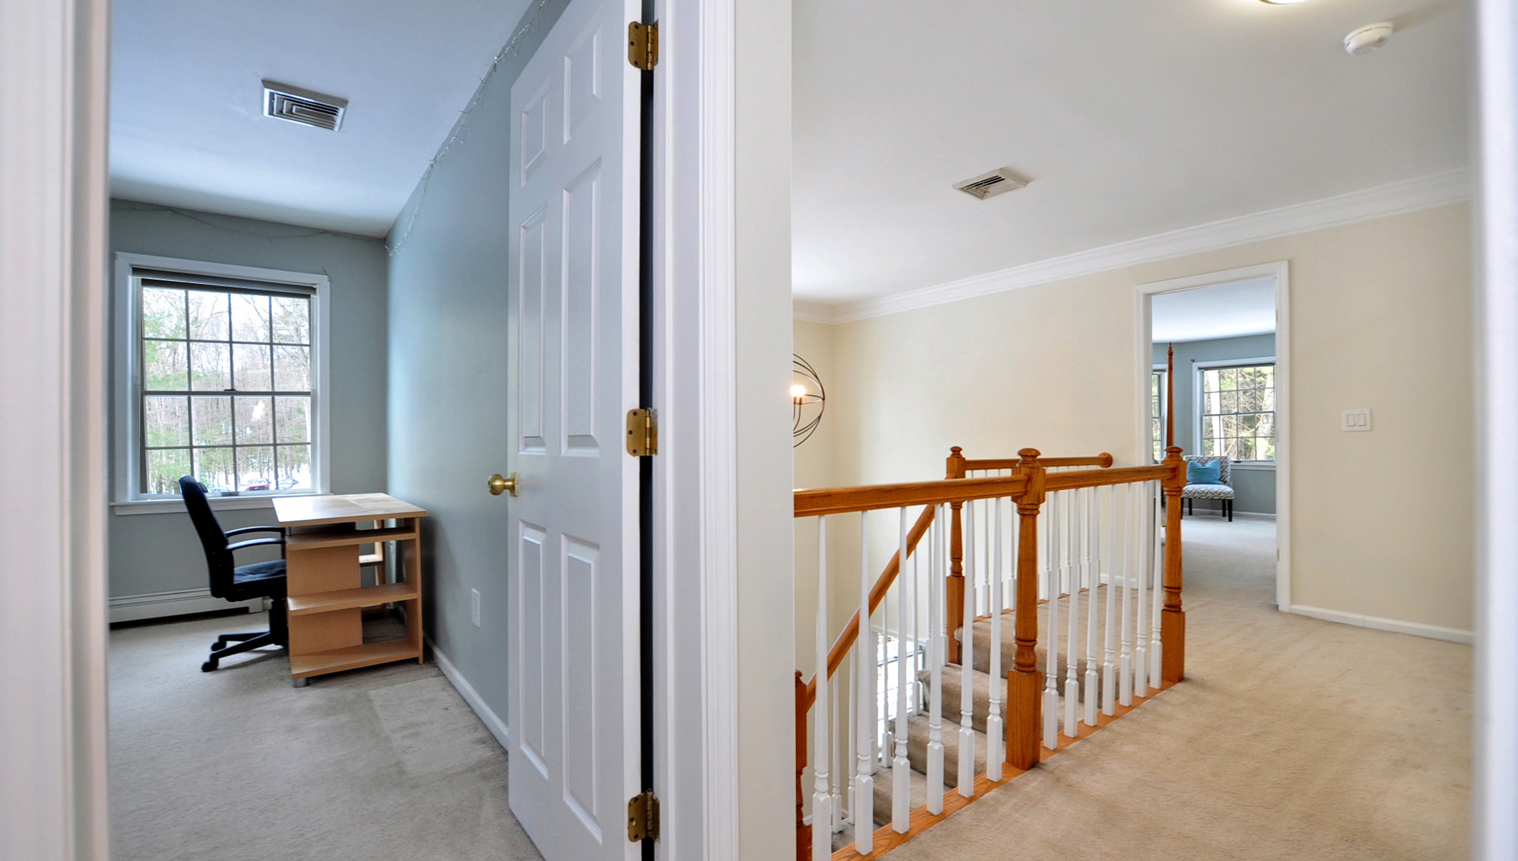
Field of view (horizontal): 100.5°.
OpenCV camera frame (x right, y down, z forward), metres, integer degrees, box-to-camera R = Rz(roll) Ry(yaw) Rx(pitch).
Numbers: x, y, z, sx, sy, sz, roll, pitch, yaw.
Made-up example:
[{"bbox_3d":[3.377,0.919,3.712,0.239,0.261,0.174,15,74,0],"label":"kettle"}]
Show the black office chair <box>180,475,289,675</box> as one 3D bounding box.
[{"bbox_3d":[-2.430,0.657,3.148,0.650,0.880,0.600,0,0,-43],"label":"black office chair"}]

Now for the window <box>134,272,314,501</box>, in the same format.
[{"bbox_3d":[-3.250,-0.240,3.896,0.850,1.325,0.100,0,0,-38],"label":"window"}]

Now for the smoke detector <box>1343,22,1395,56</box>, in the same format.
[{"bbox_3d":[2.095,-1.333,2.169,0.127,0.042,0.127,0,0,-38],"label":"smoke detector"}]

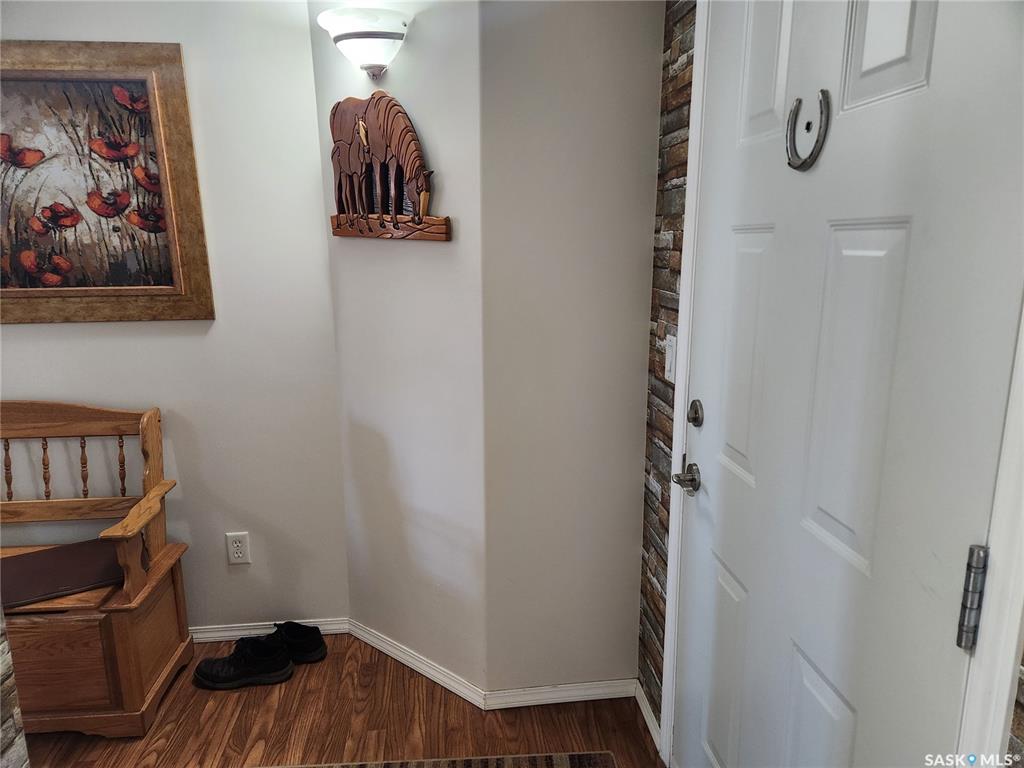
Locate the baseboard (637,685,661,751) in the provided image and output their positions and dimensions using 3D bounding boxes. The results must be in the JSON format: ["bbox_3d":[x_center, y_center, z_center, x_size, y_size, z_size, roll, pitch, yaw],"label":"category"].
[{"bbox_3d":[0.405,0.965,1.997,0.013,0.063,0.240,-2,12,-6],"label":"baseboard"}]

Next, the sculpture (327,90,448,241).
[{"bbox_3d":[-0.359,-0.613,1.927,0.486,0.403,0.030,9,16,38],"label":"sculpture"}]

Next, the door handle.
[{"bbox_3d":[0.407,0.228,1.545,0.062,0.067,0.150,-2,12,-6],"label":"door handle"}]

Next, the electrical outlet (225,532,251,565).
[{"bbox_3d":[-0.947,0.571,2.359,0.072,0.116,0.008,-2,12,-6],"label":"electrical outlet"}]

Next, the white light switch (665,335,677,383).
[{"bbox_3d":[0.392,-0.062,1.678,0.010,0.114,0.070,-2,12,-6],"label":"white light switch"}]

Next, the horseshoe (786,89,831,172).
[{"bbox_3d":[0.464,-0.393,1.069,0.012,0.115,0.109,-2,12,-6],"label":"horseshoe"}]

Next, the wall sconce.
[{"bbox_3d":[-0.427,-0.908,1.837,0.307,0.140,0.152,9,16,38],"label":"wall sconce"}]

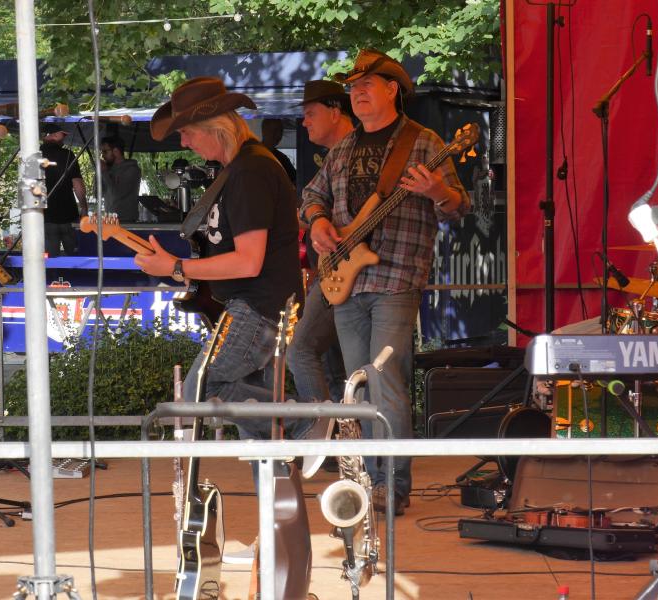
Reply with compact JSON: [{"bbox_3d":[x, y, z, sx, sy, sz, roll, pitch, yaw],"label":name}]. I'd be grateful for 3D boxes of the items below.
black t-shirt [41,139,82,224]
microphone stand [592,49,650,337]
[{"bbox_3d":[-2.346,-1.004,16.200,0.490,0.680,0.300,1,2,23],"label":"black t-shirt"},{"bbox_3d":[1.291,-0.170,8.600,0.520,1.930,0.500,0,1,-6],"label":"microphone stand"}]

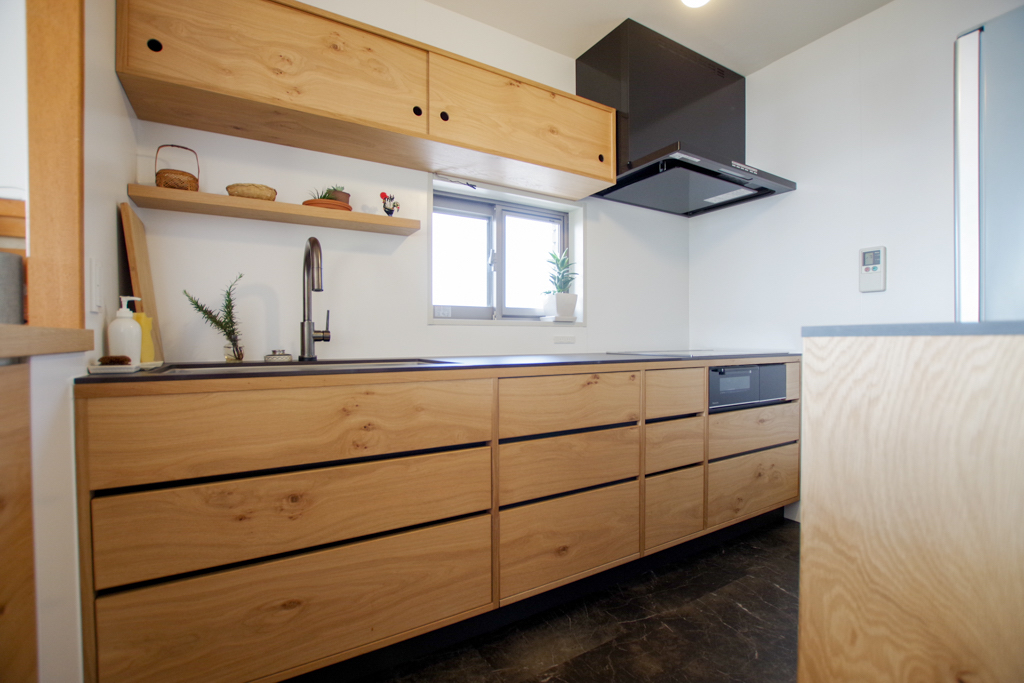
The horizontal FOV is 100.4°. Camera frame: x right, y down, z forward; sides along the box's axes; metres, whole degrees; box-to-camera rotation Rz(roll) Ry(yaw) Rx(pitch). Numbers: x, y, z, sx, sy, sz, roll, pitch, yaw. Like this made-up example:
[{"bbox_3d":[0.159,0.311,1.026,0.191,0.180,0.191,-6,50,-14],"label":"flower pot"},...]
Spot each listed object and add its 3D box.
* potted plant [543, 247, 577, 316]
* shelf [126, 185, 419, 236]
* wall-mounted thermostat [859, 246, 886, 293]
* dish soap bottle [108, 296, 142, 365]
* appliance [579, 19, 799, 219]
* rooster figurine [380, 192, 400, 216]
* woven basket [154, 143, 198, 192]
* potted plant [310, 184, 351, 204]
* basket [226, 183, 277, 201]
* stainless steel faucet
[{"bbox_3d":[0.285,-0.306,2.327,0.206,0.397,0.184,-1,2,-31],"label":"potted plant"},{"bbox_3d":[-0.783,-0.456,1.543,0.882,0.032,0.158,-1,2,-31],"label":"shelf"},{"bbox_3d":[1.663,-0.328,1.957,0.035,0.201,0.076,-1,2,-31],"label":"wall-mounted thermostat"},{"bbox_3d":[-0.955,-0.022,1.054,0.064,0.176,0.062,-1,2,-31],"label":"dish soap bottle"},{"bbox_3d":[0.921,-1.153,2.262,0.938,0.712,0.650,-1,2,-31],"label":"appliance"},{"bbox_3d":[-0.488,-0.538,1.715,0.081,0.120,0.041,-1,2,-31],"label":"rooster figurine"},{"bbox_3d":[-1.068,-0.547,1.367,0.110,0.165,0.102,-1,2,-31],"label":"woven basket"},{"bbox_3d":[-0.679,-0.534,1.600,0.140,0.111,0.102,-1,2,-31],"label":"potted plant"},{"bbox_3d":[-0.895,-0.507,1.472,0.149,0.076,0.102,-1,2,-31],"label":"basket"},{"bbox_3d":[-0.655,-0.138,1.446,0.107,0.421,0.326,-1,2,-31],"label":"stainless steel faucet"}]

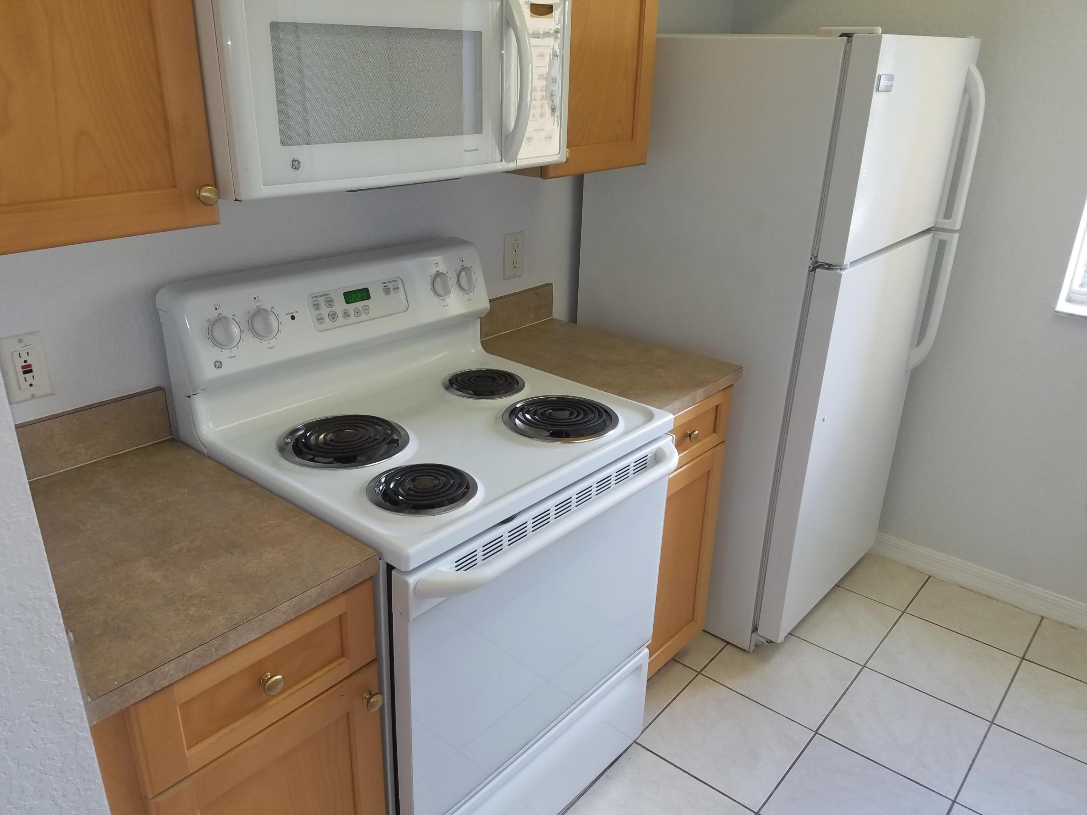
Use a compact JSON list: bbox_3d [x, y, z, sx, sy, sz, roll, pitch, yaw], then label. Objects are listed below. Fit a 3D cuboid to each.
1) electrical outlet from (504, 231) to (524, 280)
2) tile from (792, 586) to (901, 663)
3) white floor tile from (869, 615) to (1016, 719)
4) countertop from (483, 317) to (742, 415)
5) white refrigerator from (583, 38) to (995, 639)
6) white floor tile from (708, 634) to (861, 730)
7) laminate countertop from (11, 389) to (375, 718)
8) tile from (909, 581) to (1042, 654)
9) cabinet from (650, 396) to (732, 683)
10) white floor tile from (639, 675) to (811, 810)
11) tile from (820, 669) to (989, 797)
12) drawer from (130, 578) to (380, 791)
[{"bbox_3d":[-0.081,-0.410,2.217,0.009,0.121,0.073,19,28,36],"label":"electrical outlet"},{"bbox_3d":[0.908,0.662,2.587,0.335,0.010,0.335,19,28,36],"label":"tile"},{"bbox_3d":[1.168,0.752,2.388,0.335,0.010,0.335,19,28,36],"label":"white floor tile"},{"bbox_3d":[0.129,-0.114,2.090,0.637,0.034,0.391,19,28,36],"label":"countertop"},{"bbox_3d":[0.650,-0.217,2.499,0.814,1.668,0.735,19,28,36],"label":"white refrigerator"},{"bbox_3d":[0.690,0.756,2.344,0.335,0.010,0.335,19,28,36],"label":"white floor tile"},{"bbox_3d":[-0.627,0.164,1.236,0.637,0.134,0.430,19,28,36],"label":"laminate countertop"},{"bbox_3d":[1.367,0.666,2.609,0.335,0.010,0.275,19,28,36],"label":"tile"},{"bbox_3d":[0.108,0.306,2.250,0.639,0.864,0.370,19,28,36],"label":"cabinet"},{"bbox_3d":[0.471,0.850,2.102,0.335,0.010,0.335,19,28,36],"label":"white floor tile"},{"bbox_3d":[0.950,0.846,2.145,0.335,0.010,0.335,19,28,36],"label":"tile"},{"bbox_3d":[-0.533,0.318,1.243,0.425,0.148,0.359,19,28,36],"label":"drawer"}]

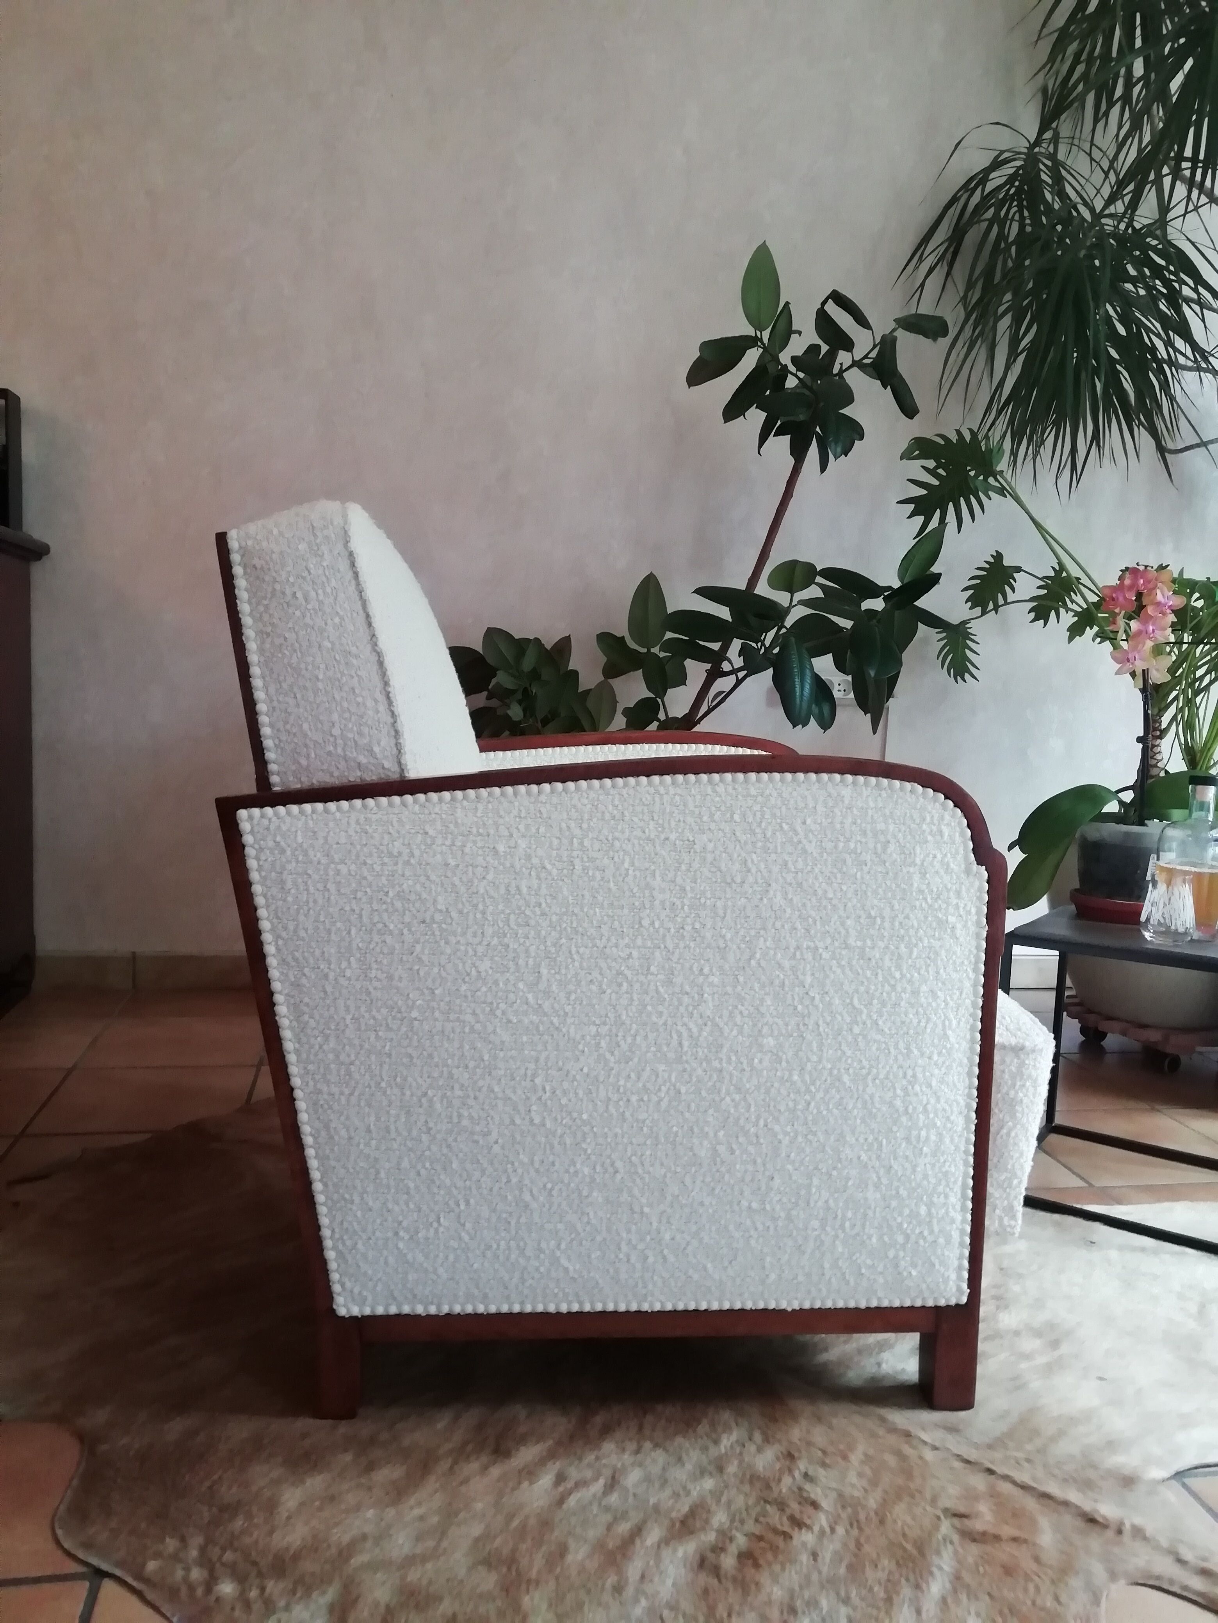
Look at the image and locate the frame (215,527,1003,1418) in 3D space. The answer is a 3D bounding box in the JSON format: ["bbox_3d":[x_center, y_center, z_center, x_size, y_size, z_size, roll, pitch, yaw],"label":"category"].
[{"bbox_3d":[-0.025,0.139,1.484,0.774,0.843,0.667,2,6,-6],"label":"frame"}]

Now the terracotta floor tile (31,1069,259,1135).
[{"bbox_3d":[-0.758,0.480,2.016,0.306,0.012,0.306,1,6,-11],"label":"terracotta floor tile"}]

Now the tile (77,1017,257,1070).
[{"bbox_3d":[-0.816,0.444,2.325,0.306,0.012,0.306,1,6,-11],"label":"tile"}]

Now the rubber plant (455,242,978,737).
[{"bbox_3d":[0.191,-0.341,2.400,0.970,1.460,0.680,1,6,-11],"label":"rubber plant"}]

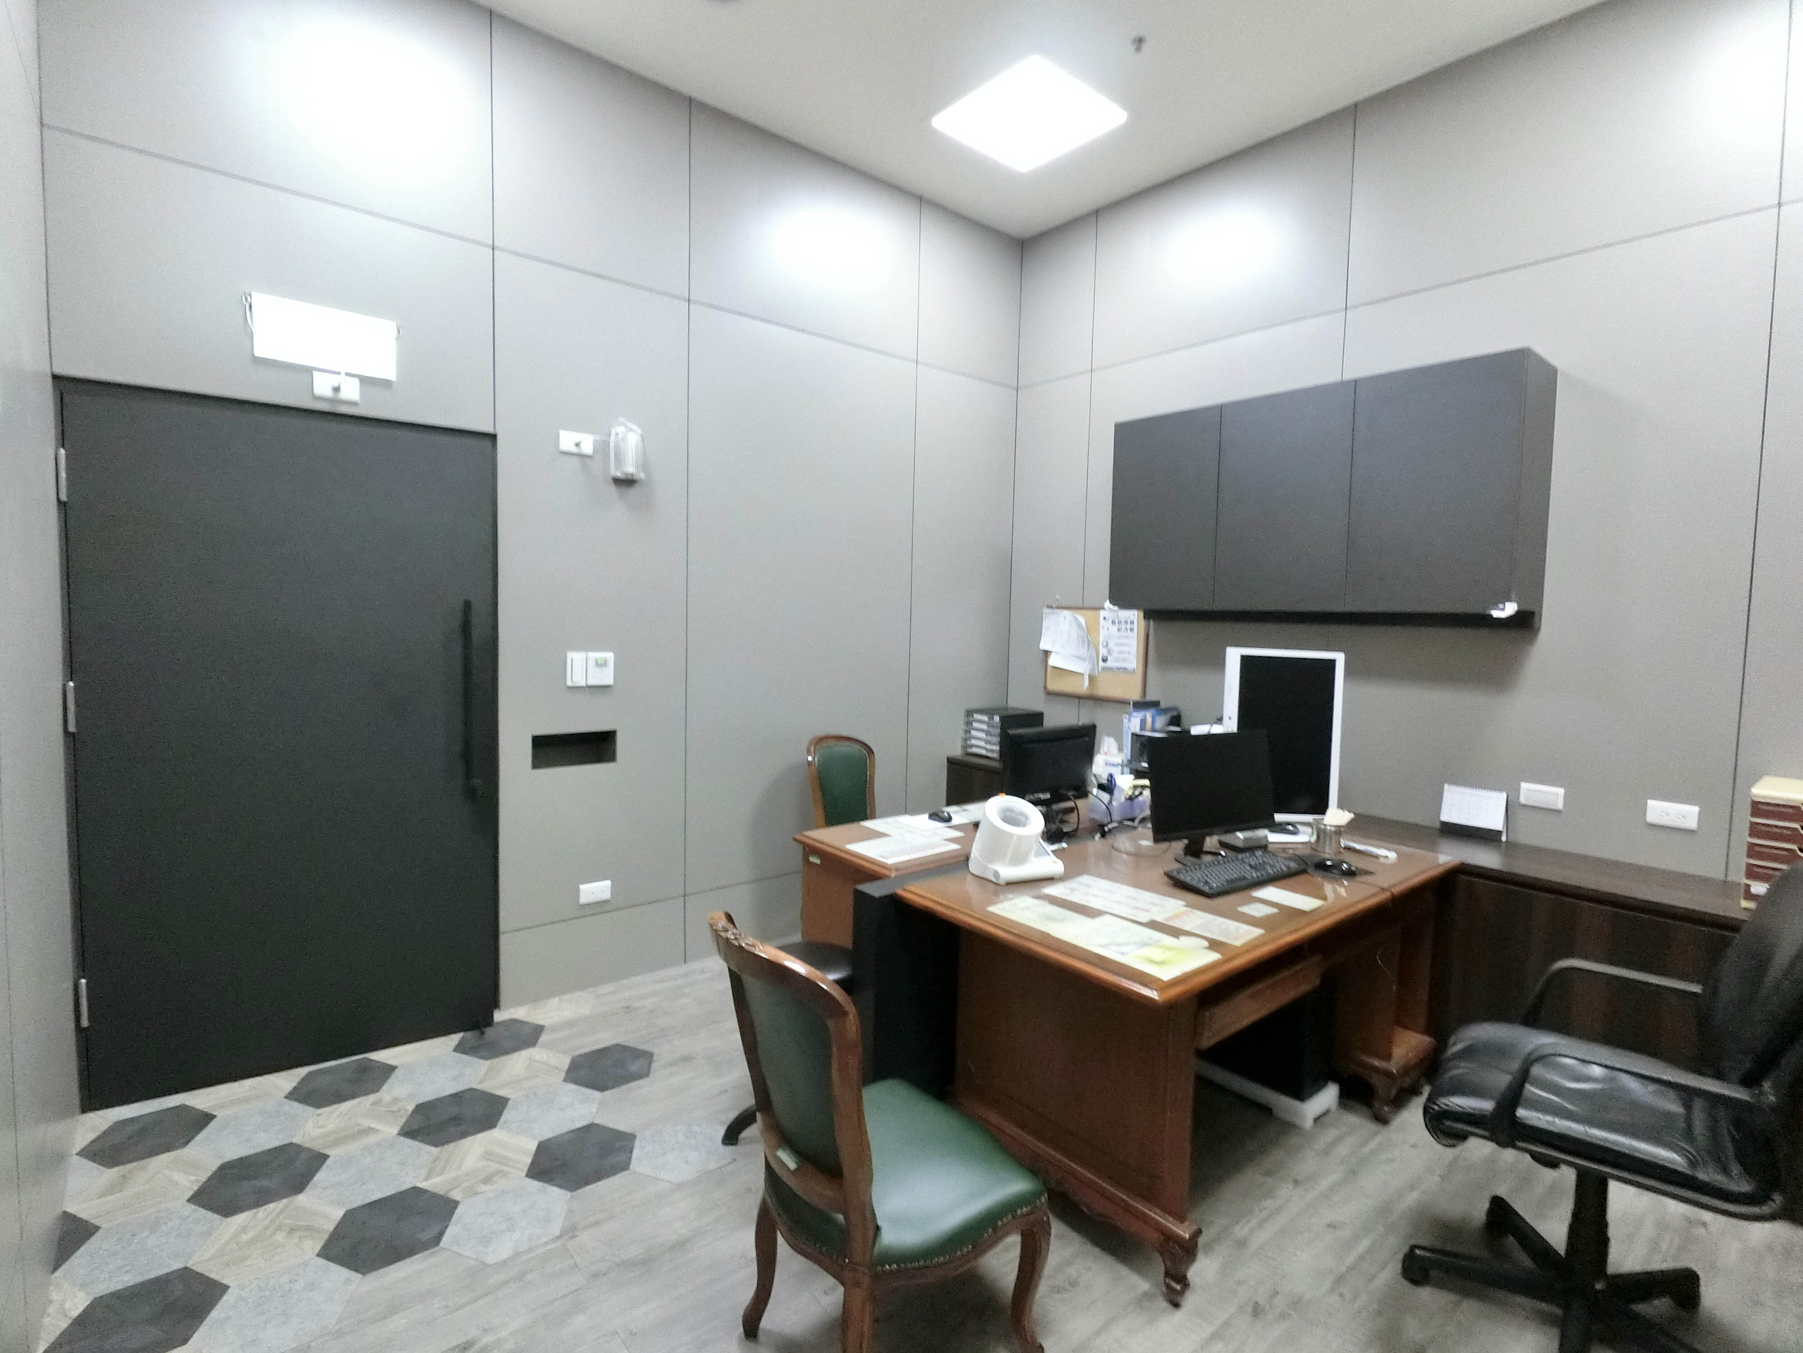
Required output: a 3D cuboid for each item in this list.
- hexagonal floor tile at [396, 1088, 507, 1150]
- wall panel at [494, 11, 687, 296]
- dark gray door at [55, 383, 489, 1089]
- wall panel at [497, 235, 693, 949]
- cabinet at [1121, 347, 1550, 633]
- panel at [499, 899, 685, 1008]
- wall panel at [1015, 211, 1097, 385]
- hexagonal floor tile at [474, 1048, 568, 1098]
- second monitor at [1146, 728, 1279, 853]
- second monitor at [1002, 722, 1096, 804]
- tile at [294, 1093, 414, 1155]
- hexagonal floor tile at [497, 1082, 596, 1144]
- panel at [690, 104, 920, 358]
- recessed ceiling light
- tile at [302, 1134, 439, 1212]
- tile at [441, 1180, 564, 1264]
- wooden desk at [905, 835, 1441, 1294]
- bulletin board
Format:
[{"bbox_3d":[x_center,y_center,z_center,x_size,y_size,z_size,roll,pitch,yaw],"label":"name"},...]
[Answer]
[{"bbox_3d":[-1.297,1.287,2.425,0.298,0.012,0.258,-2,4,-40],"label":"hexagonal floor tile"},{"bbox_3d":[-1.122,-1.893,3.100,0.739,0.804,0.020,-2,5,-40],"label":"wall panel"},{"bbox_3d":[-1.908,0.221,2.665,1.070,2.085,0.050,-1,4,-30],"label":"dark gray door"},{"bbox_3d":[-1.169,-0.286,3.196,0.739,2.456,0.020,-2,5,-40],"label":"wall panel"},{"bbox_3d":[1.590,-0.662,3.330,0.350,0.860,1.510,-2,5,-43],"label":"cabinet"},{"bbox_3d":[-1.199,1.077,3.293,0.739,0.293,0.020,-2,5,-40],"label":"panel"},{"bbox_3d":[0.823,-1.962,4.395,0.020,0.793,0.473,-2,4,-44],"label":"wall panel"},{"bbox_3d":[-1.231,1.285,2.710,0.304,0.010,0.264,-2,5,-40],"label":"hexagonal floor tile"},{"bbox_3d":[0.904,0.355,2.479,0.475,0.386,0.180,-1,4,-25],"label":"second monitor"},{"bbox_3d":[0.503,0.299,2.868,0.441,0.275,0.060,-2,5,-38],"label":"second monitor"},{"bbox_3d":[-1.558,1.284,2.386,0.298,0.012,0.258,-2,4,-40],"label":"tile"},{"bbox_3d":[-1.034,1.284,2.461,0.308,0.010,0.267,-2,5,-41],"label":"hexagonal floor tile"},{"bbox_3d":[-0.381,-1.924,3.718,1.216,0.804,0.020,-2,5,-40],"label":"panel"},{"bbox_3d":[0.524,-2.283,3.419,0.570,0.040,0.570,-2,5,-38],"label":"recessed ceiling light"},{"bbox_3d":[-1.383,1.299,2.179,0.298,0.012,0.258,-2,4,-40],"label":"tile"},{"bbox_3d":[-0.947,1.313,2.014,0.308,0.010,0.267,-2,5,-41],"label":"tile"},{"bbox_3d":[0.831,0.936,2.381,1.552,0.765,0.793,-2,4,-40],"label":"wooden desk"},{"bbox_3d":[0.975,-0.117,4.247,0.020,0.455,0.605,-2,5,-43],"label":"bulletin board"}]

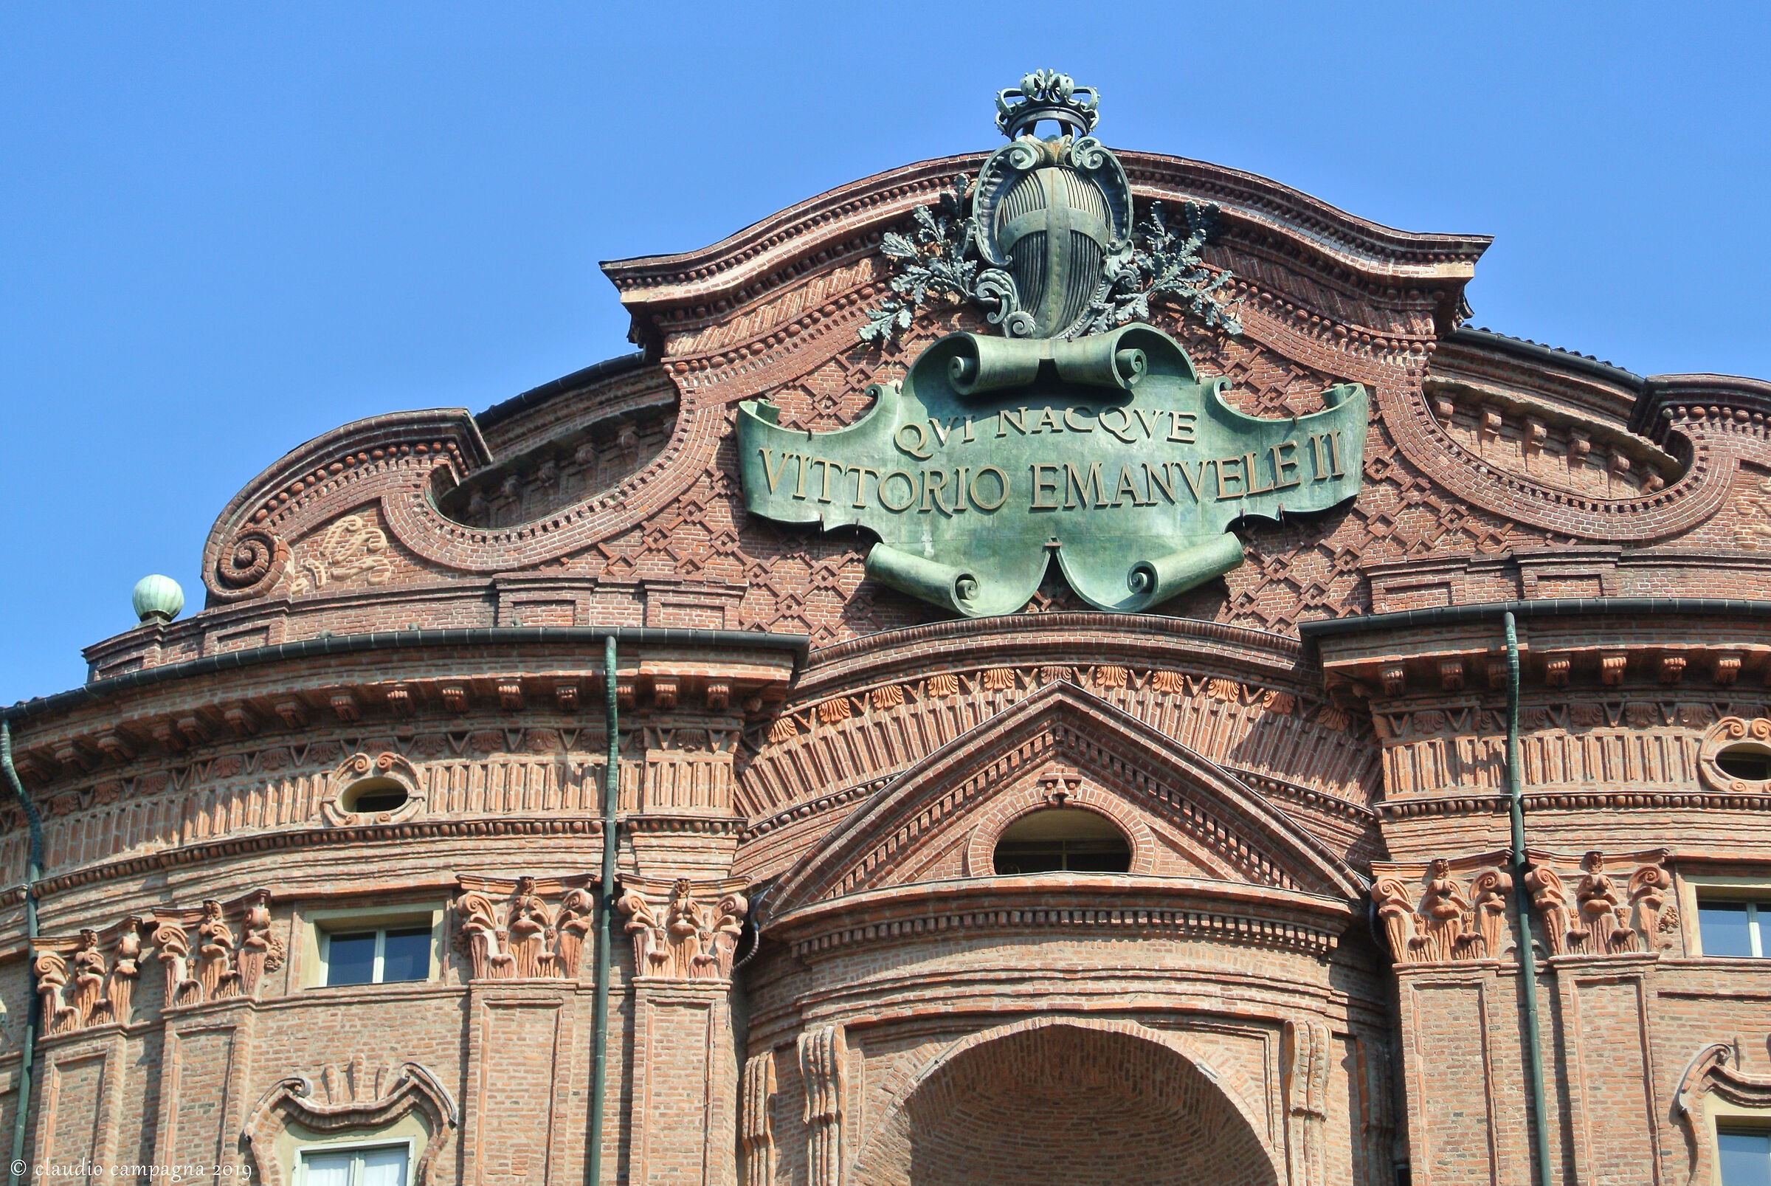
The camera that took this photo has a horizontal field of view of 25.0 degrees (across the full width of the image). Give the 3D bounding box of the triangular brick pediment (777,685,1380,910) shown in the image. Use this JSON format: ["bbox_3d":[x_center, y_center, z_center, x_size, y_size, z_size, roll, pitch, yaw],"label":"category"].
[{"bbox_3d":[2.108,2.560,48.322,7.150,2.600,1.500,-2,-29,3],"label":"triangular brick pediment"}]

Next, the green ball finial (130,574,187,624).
[{"bbox_3d":[-9.065,0.084,49.777,0.640,0.650,0.640,-1,-28,2],"label":"green ball finial"}]

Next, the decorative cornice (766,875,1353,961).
[{"bbox_3d":[1.931,3.584,43.996,6.600,0.540,1.350,-1,-28,2],"label":"decorative cornice"}]

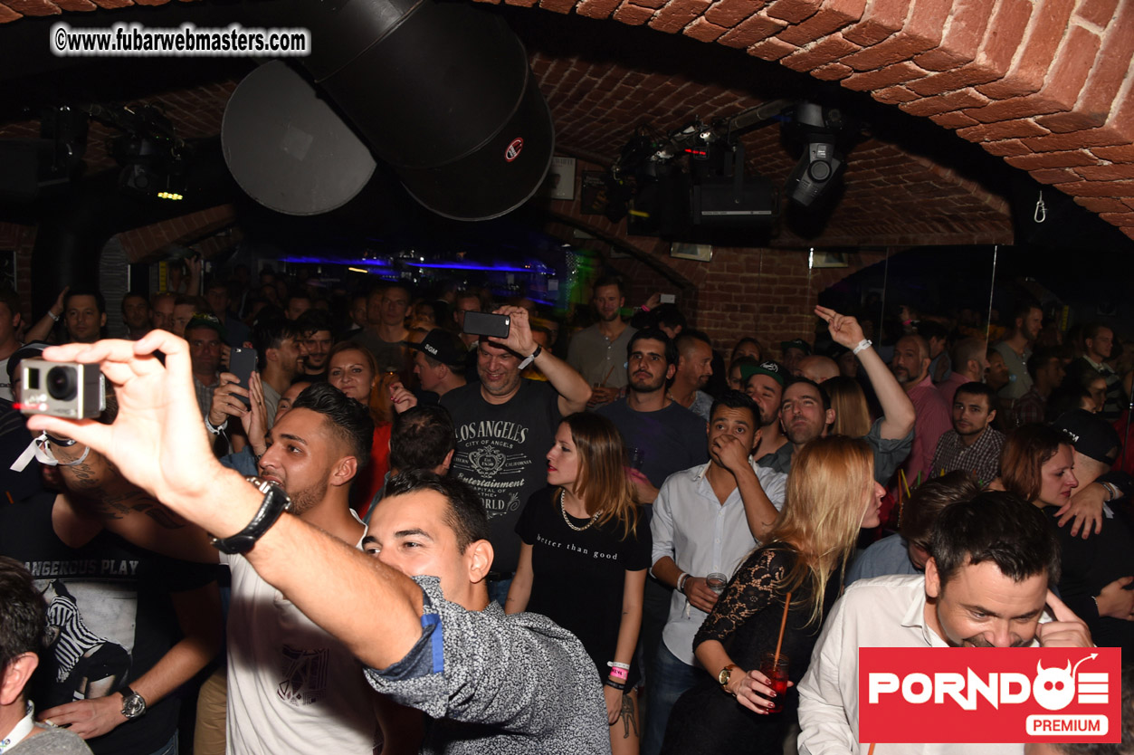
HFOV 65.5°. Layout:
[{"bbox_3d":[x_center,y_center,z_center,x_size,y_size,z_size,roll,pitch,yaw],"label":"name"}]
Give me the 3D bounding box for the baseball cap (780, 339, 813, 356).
[{"bbox_3d":[1.421,-0.182,5.450,0.180,0.140,0.260,9,-10,39],"label":"baseball cap"}]

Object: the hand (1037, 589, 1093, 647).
[{"bbox_3d":[0.718,0.375,1.270,0.085,0.150,0.085,0,8,-18],"label":"hand"}]

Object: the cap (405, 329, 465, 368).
[{"bbox_3d":[-0.540,-0.116,3.600,0.265,0.145,0.180,14,6,-10],"label":"cap"}]

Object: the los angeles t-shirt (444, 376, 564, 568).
[{"bbox_3d":[-0.253,0.343,3.080,0.490,0.690,0.300,3,7,7],"label":"los angeles t-shirt"}]

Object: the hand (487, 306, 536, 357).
[{"bbox_3d":[-0.171,-0.142,2.770,0.135,0.165,0.090,-29,6,18],"label":"hand"}]

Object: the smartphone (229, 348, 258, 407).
[{"bbox_3d":[-0.738,0.004,2.000,0.070,0.142,0.011,4,4,20],"label":"smartphone"}]

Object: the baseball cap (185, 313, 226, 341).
[{"bbox_3d":[-1.587,-0.225,3.880,0.175,0.125,0.250,-1,8,-20],"label":"baseball cap"}]

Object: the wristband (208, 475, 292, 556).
[{"bbox_3d":[-0.243,0.102,0.670,0.066,0.054,0.040,-10,-34,13],"label":"wristband"}]

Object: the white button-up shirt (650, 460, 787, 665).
[{"bbox_3d":[0.499,0.595,2.860,0.480,0.680,0.320,3,7,12],"label":"white button-up shirt"}]

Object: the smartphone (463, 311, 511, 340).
[{"bbox_3d":[-0.250,-0.162,2.740,0.141,0.070,0.010,7,-2,0],"label":"smartphone"}]

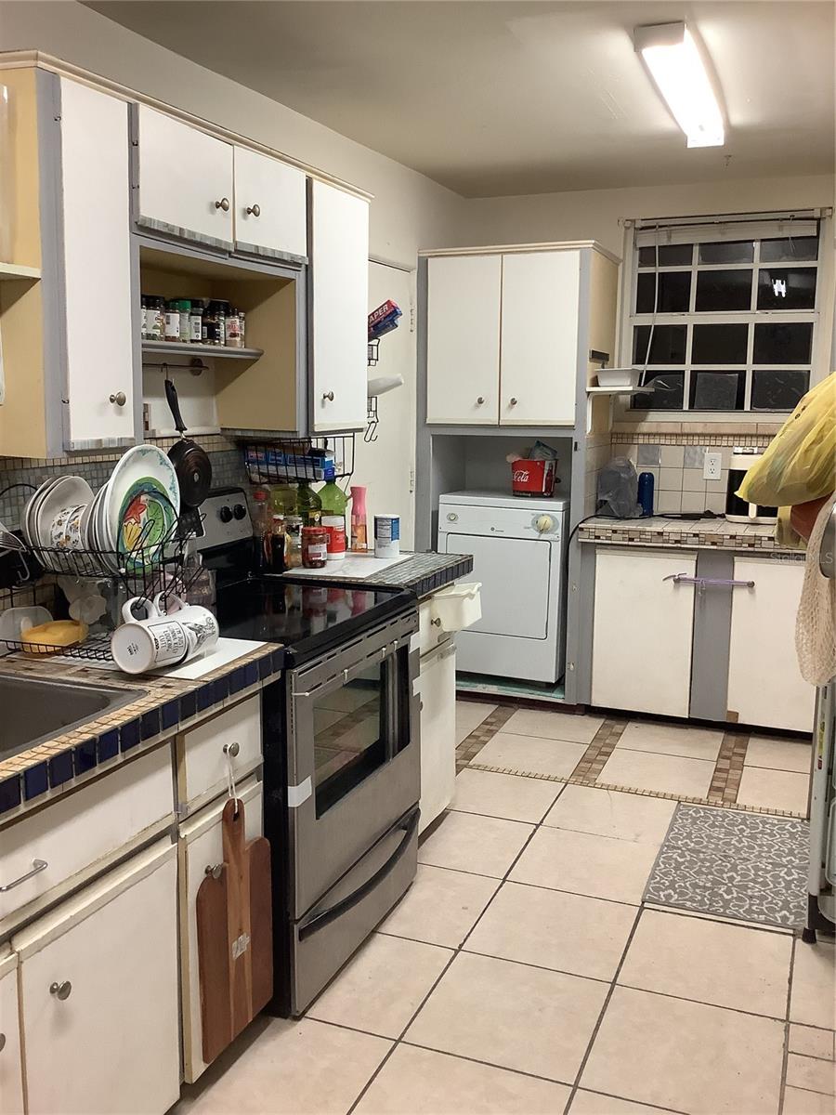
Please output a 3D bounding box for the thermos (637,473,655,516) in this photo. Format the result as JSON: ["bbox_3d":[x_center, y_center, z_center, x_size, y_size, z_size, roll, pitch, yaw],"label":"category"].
[{"bbox_3d":[1.108,-0.304,4.840,0.071,0.211,0.071,4,10,21],"label":"thermos"}]

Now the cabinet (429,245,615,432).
[{"bbox_3d":[0.480,-1.018,4.688,0.768,0.774,0.591,4,10,21],"label":"cabinet"}]

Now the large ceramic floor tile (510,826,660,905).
[{"bbox_3d":[0.526,0.958,3.113,0.400,0.010,0.400,4,10,22],"label":"large ceramic floor tile"}]

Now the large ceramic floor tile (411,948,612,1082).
[{"bbox_3d":[0.223,1.079,2.368,0.400,0.010,0.400,4,10,22],"label":"large ceramic floor tile"}]

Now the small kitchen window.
[{"bbox_3d":[1.443,-1.148,4.760,0.899,0.920,0.101,4,10,21],"label":"small kitchen window"}]

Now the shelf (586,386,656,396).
[{"bbox_3d":[0.932,-0.766,4.565,0.197,0.018,0.555,4,10,22],"label":"shelf"}]

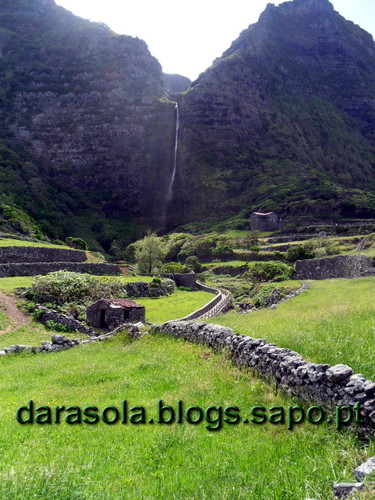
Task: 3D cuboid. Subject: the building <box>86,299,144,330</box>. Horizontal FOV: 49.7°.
[{"bbox_3d":[-6.453,5.822,36.500,3.200,2.650,4.100,-2,-4,32],"label":"building"}]

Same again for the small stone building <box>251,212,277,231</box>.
[{"bbox_3d":[19.993,-7.348,105.000,5.900,4.800,4.300,1,-4,-14],"label":"small stone building"}]

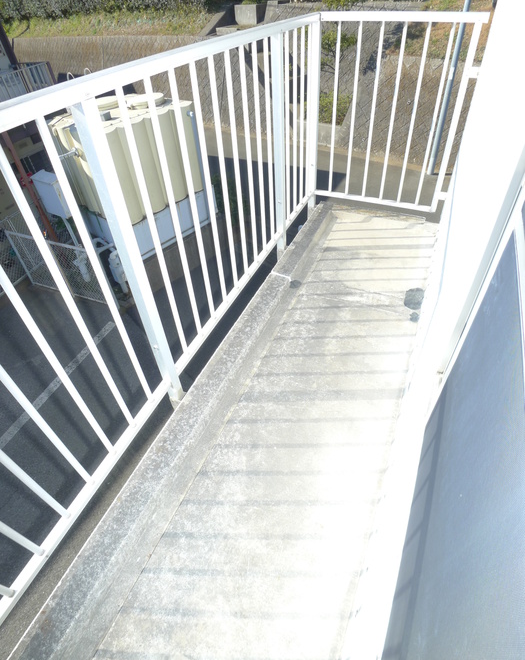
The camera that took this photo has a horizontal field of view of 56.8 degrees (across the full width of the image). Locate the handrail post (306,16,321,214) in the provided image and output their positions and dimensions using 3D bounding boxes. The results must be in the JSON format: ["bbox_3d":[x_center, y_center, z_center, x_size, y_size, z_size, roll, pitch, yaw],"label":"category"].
[{"bbox_3d":[0.309,-1.226,2.925,0.048,1.090,0.048,11,40,17],"label":"handrail post"}]

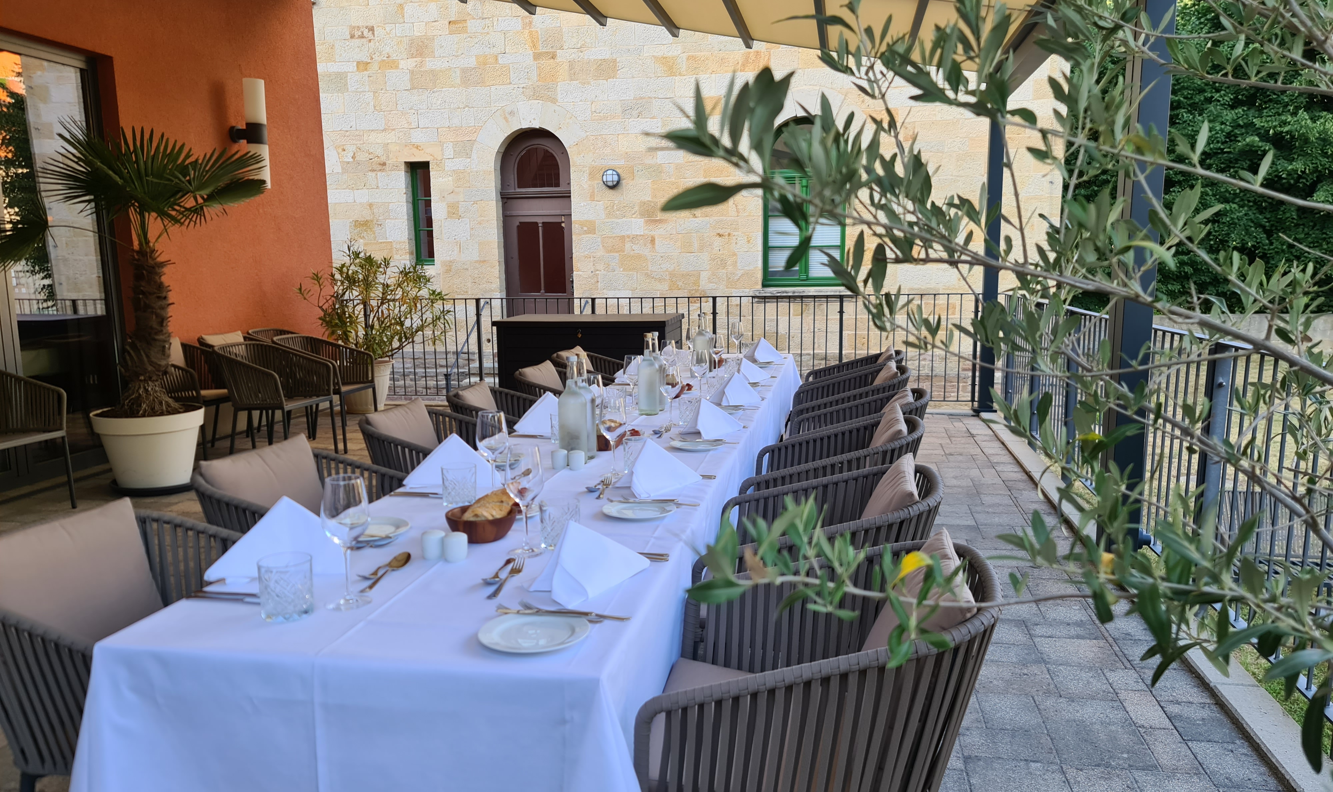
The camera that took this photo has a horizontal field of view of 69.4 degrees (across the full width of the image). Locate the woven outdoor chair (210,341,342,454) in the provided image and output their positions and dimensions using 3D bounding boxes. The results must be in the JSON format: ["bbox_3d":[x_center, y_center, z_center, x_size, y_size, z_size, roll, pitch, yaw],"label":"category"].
[{"bbox_3d":[-2.714,0.029,6.753,0.606,0.778,0.566,3,9,22],"label":"woven outdoor chair"}]

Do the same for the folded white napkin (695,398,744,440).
[{"bbox_3d":[0.153,0.065,3.302,0.192,0.117,0.253,3,9,22],"label":"folded white napkin"}]

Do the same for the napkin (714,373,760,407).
[{"bbox_3d":[0.277,-0.035,3.970,0.192,0.121,0.242,3,9,22],"label":"napkin"}]

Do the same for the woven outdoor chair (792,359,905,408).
[{"bbox_3d":[0.862,0.266,4.661,0.625,0.800,0.600,0,8,4],"label":"woven outdoor chair"}]

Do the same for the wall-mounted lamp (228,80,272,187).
[{"bbox_3d":[-3.228,-2.029,7.468,0.275,0.820,0.155,1,8,11],"label":"wall-mounted lamp"}]

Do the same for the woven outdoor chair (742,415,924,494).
[{"bbox_3d":[0.557,0.473,3.241,0.596,0.823,0.563,1,8,11],"label":"woven outdoor chair"}]

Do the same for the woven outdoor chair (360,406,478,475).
[{"bbox_3d":[-0.773,0.453,3.494,0.596,0.823,0.563,1,8,9],"label":"woven outdoor chair"}]

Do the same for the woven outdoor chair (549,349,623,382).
[{"bbox_3d":[-0.362,0.142,5.610,0.596,0.823,0.563,1,8,11],"label":"woven outdoor chair"}]

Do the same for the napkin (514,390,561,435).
[{"bbox_3d":[-0.395,0.055,3.248,0.260,0.135,0.130,1,8,11],"label":"napkin"}]

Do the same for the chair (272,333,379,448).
[{"bbox_3d":[-2.500,-0.033,7.007,0.625,0.800,0.600,1,8,10],"label":"chair"}]

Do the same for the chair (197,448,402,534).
[{"bbox_3d":[-0.964,0.558,2.693,0.625,0.800,0.600,1,8,10],"label":"chair"}]

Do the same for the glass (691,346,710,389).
[{"bbox_3d":[0.139,-0.088,3.949,0.080,0.212,0.080,1,8,11],"label":"glass"}]

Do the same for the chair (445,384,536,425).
[{"bbox_3d":[-0.609,0.360,4.080,0.625,0.800,0.600,0,8,7],"label":"chair"}]

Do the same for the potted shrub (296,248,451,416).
[{"bbox_3d":[-2.611,-0.607,8.646,1.374,1.495,1.212,-3,9,-17],"label":"potted shrub"}]

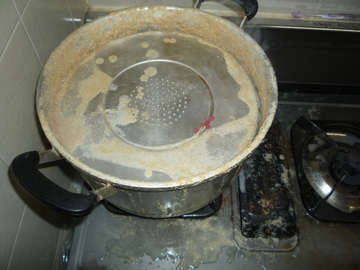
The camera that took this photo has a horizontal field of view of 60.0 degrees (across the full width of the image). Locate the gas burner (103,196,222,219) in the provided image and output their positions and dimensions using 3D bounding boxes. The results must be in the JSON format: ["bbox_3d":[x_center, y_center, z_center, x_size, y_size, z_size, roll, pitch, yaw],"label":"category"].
[{"bbox_3d":[-0.034,0.048,0.650,0.230,0.040,0.242,1,58,-1],"label":"gas burner"}]

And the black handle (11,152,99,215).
[{"bbox_3d":[-0.168,0.070,0.411,0.126,0.025,0.048,30,62,17],"label":"black handle"}]

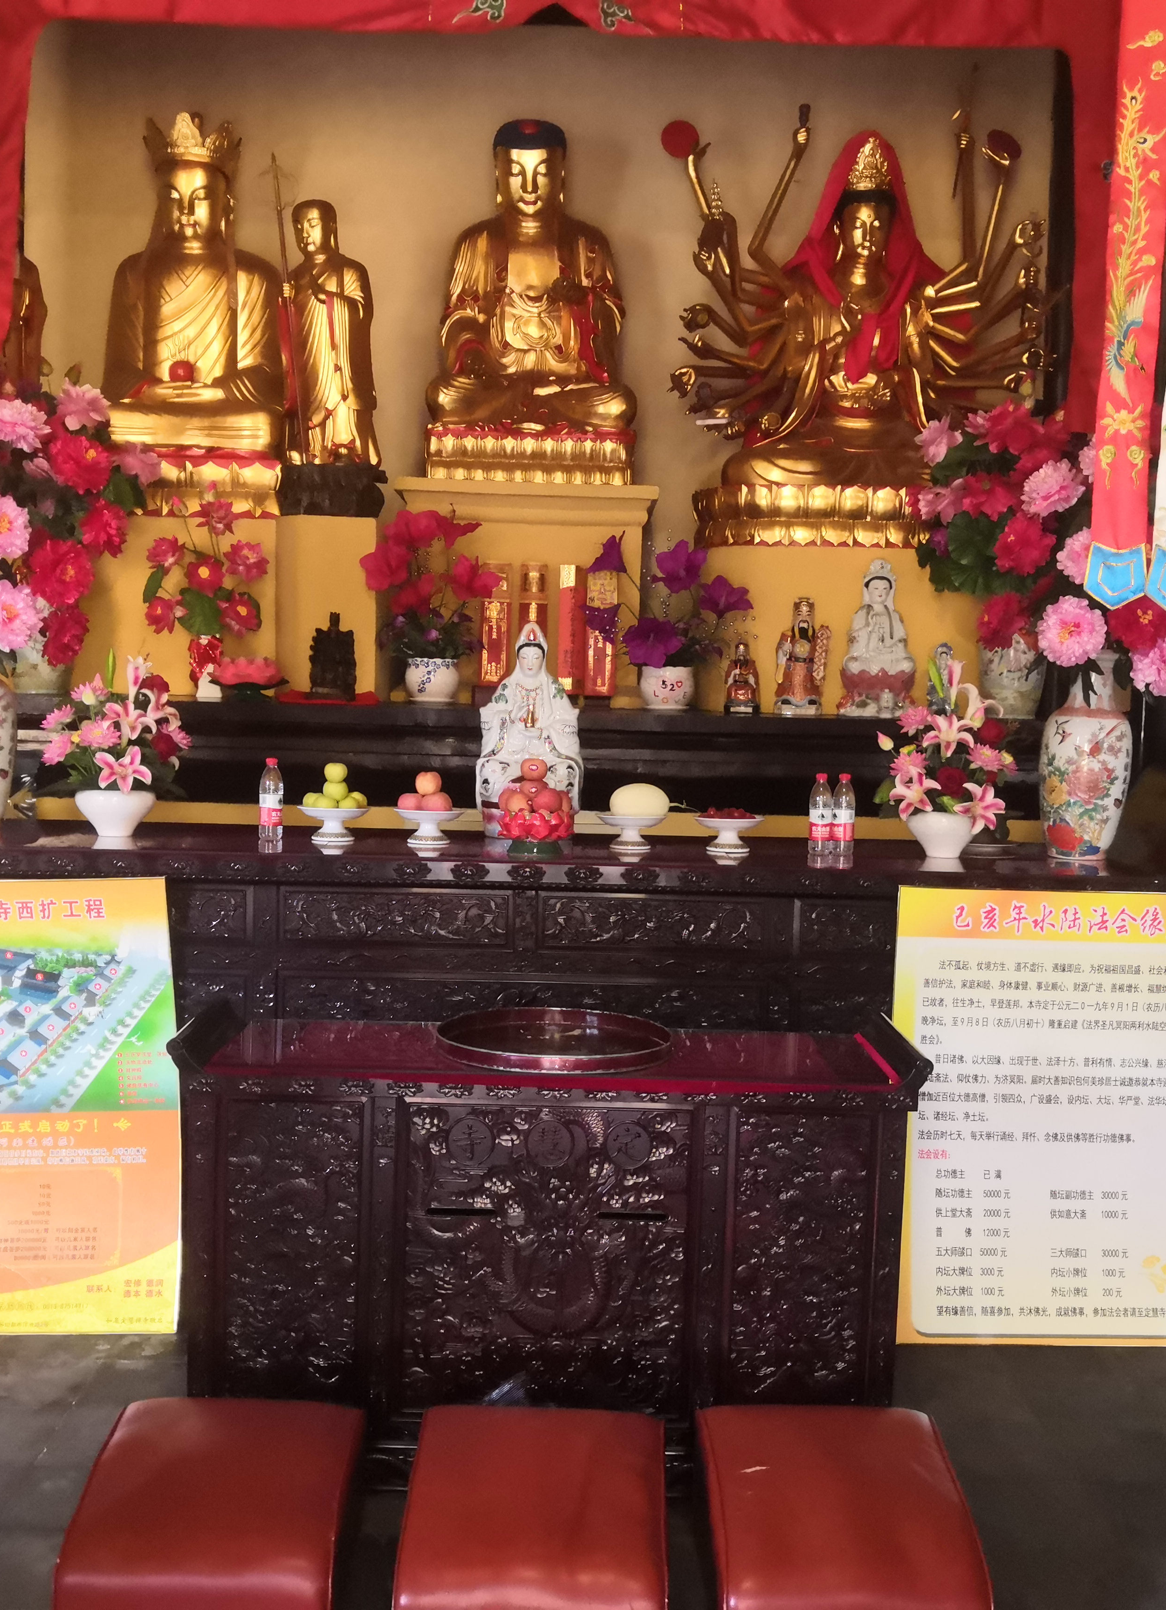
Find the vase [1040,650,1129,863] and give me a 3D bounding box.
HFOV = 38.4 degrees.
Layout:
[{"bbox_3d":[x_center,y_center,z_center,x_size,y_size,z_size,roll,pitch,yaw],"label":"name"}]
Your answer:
[{"bbox_3d":[1.413,-0.144,4.725,0.255,0.575,0.255,1,4,-2],"label":"vase"}]

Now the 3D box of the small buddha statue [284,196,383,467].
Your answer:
[{"bbox_3d":[-0.873,-1.647,5.851,0.334,0.932,0.280,3,4,14],"label":"small buddha statue"}]

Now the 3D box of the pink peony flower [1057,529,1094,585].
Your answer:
[{"bbox_3d":[1.430,-0.712,4.800,0.173,0.168,0.120,2,4,14],"label":"pink peony flower"}]

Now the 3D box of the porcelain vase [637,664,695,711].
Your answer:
[{"bbox_3d":[0.268,-0.369,5.300,0.175,0.141,0.175,1,4,-1],"label":"porcelain vase"}]

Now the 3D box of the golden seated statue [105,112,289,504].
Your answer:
[{"bbox_3d":[-1.362,-1.796,5.888,0.643,1.286,0.520,2,4,-1],"label":"golden seated statue"}]

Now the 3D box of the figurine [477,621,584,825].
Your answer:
[{"bbox_3d":[-0.158,-0.220,4.925,0.315,0.620,0.250,1,4,-2],"label":"figurine"}]

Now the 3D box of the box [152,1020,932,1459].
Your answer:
[{"bbox_3d":[-0.083,0.952,3.728,1.563,0.900,0.540,2,4,-1],"label":"box"}]

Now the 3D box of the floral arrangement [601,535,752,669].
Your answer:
[{"bbox_3d":[0.300,-0.655,5.401,0.487,0.427,0.330,2,4,-1],"label":"floral arrangement"}]

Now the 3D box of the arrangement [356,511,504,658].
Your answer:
[{"bbox_3d":[-0.483,-0.702,5.330,0.459,0.486,0.380,1,4,-1],"label":"arrangement"}]

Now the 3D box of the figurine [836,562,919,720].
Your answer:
[{"bbox_3d":[0.946,-0.542,5.383,0.259,0.507,0.190,2,4,2],"label":"figurine"}]

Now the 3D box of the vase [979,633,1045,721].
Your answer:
[{"bbox_3d":[1.374,-0.411,5.360,0.209,0.268,0.209,1,4,-1],"label":"vase"}]

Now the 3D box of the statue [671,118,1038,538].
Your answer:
[{"bbox_3d":[0.977,-1.687,5.911,1.332,1.545,0.800,2,4,-1],"label":"statue"}]

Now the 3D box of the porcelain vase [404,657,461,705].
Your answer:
[{"bbox_3d":[-0.485,-0.401,5.412,0.184,0.157,0.185,2,4,-1],"label":"porcelain vase"}]

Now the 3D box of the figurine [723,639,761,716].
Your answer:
[{"bbox_3d":[0.507,-0.411,5.358,0.118,0.247,0.100,2,4,-1],"label":"figurine"}]

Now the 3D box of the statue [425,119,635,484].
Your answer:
[{"bbox_3d":[-0.181,-1.754,5.838,0.750,1.300,0.600,1,4,-2],"label":"statue"}]

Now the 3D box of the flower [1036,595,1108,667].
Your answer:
[{"bbox_3d":[1.375,-0.490,4.708,0.198,0.203,0.110,2,4,9],"label":"flower"}]

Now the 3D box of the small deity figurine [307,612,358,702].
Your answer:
[{"bbox_3d":[-0.798,-0.470,5.330,0.155,0.283,0.120,1,4,-2],"label":"small deity figurine"}]

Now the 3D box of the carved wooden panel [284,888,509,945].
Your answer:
[{"bbox_3d":[-0.487,0.292,4.380,0.592,0.149,0.030,1,4,-1],"label":"carved wooden panel"}]

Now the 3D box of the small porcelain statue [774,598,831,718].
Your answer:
[{"bbox_3d":[0.707,-0.470,5.366,0.194,0.387,0.140,2,4,-1],"label":"small porcelain statue"}]

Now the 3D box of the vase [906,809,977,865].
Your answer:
[{"bbox_3d":[0.996,0.079,4.648,0.215,0.125,0.215,1,4,-2],"label":"vase"}]

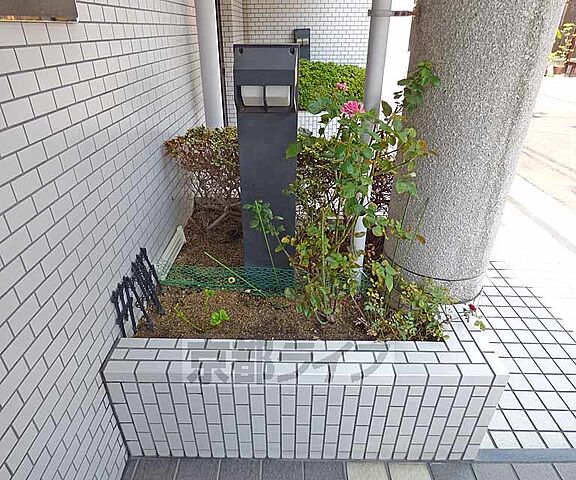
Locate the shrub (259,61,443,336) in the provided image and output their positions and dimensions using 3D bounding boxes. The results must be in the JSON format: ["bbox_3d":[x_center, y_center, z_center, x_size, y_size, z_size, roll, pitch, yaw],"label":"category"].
[{"bbox_3d":[0.198,-0.105,1.141,0.540,0.860,0.420,0,29,1],"label":"shrub"}]

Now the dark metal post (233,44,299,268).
[{"bbox_3d":[-0.068,-0.222,1.320,0.205,0.910,0.155,0,29,1],"label":"dark metal post"}]

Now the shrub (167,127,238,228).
[{"bbox_3d":[-0.348,-0.325,1.871,0.440,0.520,0.460,0,29,1],"label":"shrub"}]

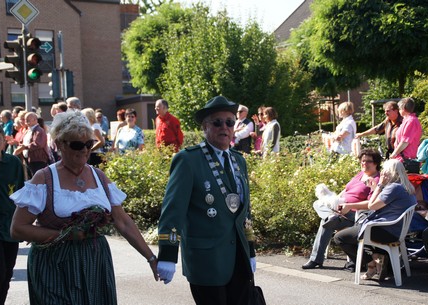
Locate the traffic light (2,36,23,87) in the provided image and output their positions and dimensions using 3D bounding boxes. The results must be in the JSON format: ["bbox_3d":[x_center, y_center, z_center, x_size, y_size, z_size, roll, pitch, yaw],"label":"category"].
[{"bbox_3d":[-3.711,-1.670,14.200,0.380,0.880,0.270,-3,3,-10],"label":"traffic light"}]

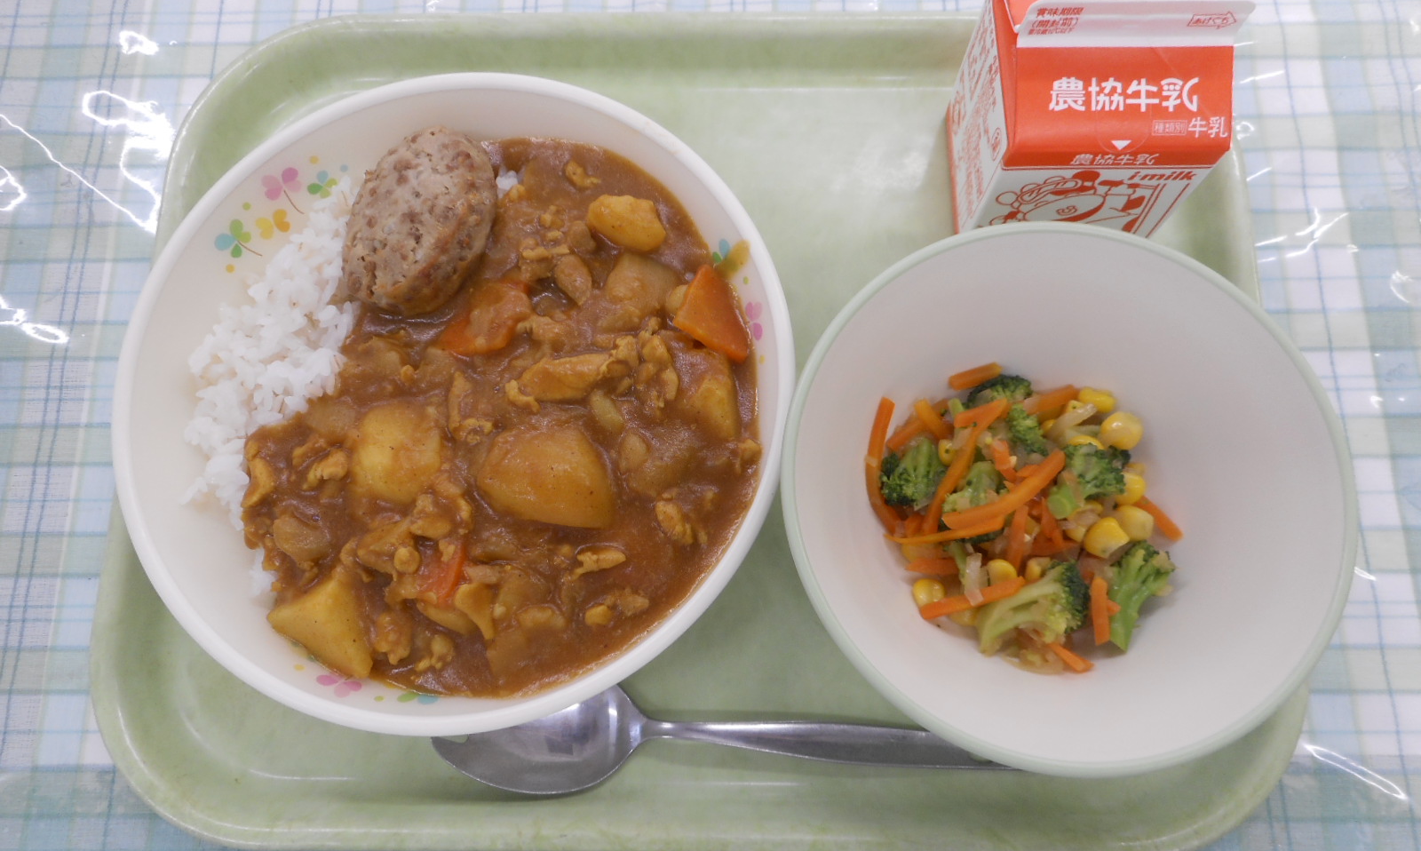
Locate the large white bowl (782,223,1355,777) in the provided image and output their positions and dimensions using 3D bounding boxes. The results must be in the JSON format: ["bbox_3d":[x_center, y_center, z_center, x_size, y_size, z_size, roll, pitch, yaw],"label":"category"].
[{"bbox_3d":[0.090,0.021,0.285,0.141,0.060,0.141,-1,75,2],"label":"large white bowl"}]

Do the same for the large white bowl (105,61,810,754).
[{"bbox_3d":[-0.068,-0.006,0.300,0.183,0.058,0.183,-1,75,2],"label":"large white bowl"}]

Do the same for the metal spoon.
[{"bbox_3d":[0.005,0.088,0.292,0.177,0.020,0.040,3,76,3],"label":"metal spoon"}]

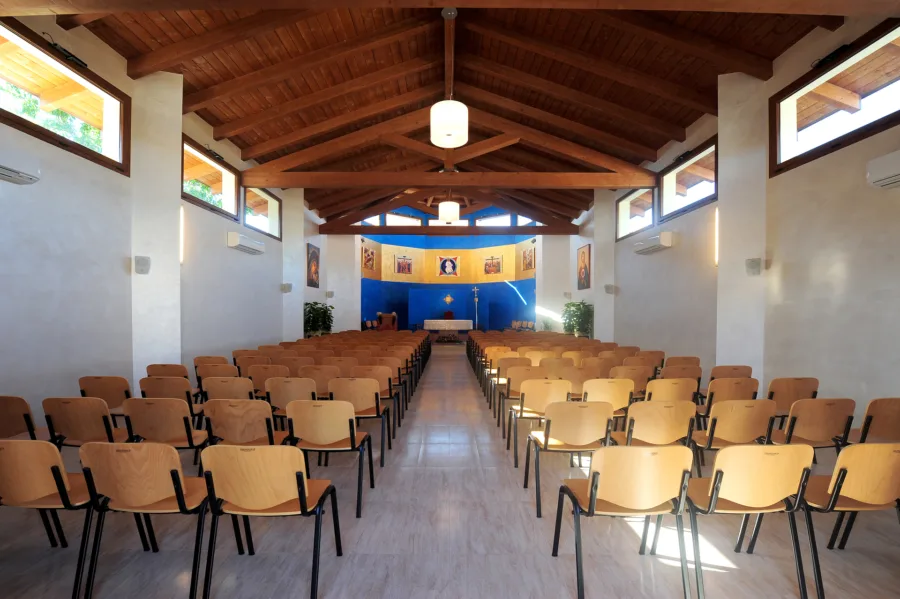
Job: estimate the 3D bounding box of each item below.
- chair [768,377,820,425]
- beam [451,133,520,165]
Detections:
[{"bbox_3d":[3.185,1.148,3.499,0.535,0.815,0.500,0,-2,-4],"label":"chair"},{"bbox_3d":[0.672,-2.920,6.640,1.320,0.200,0.180,-19,-2,-1],"label":"beam"}]

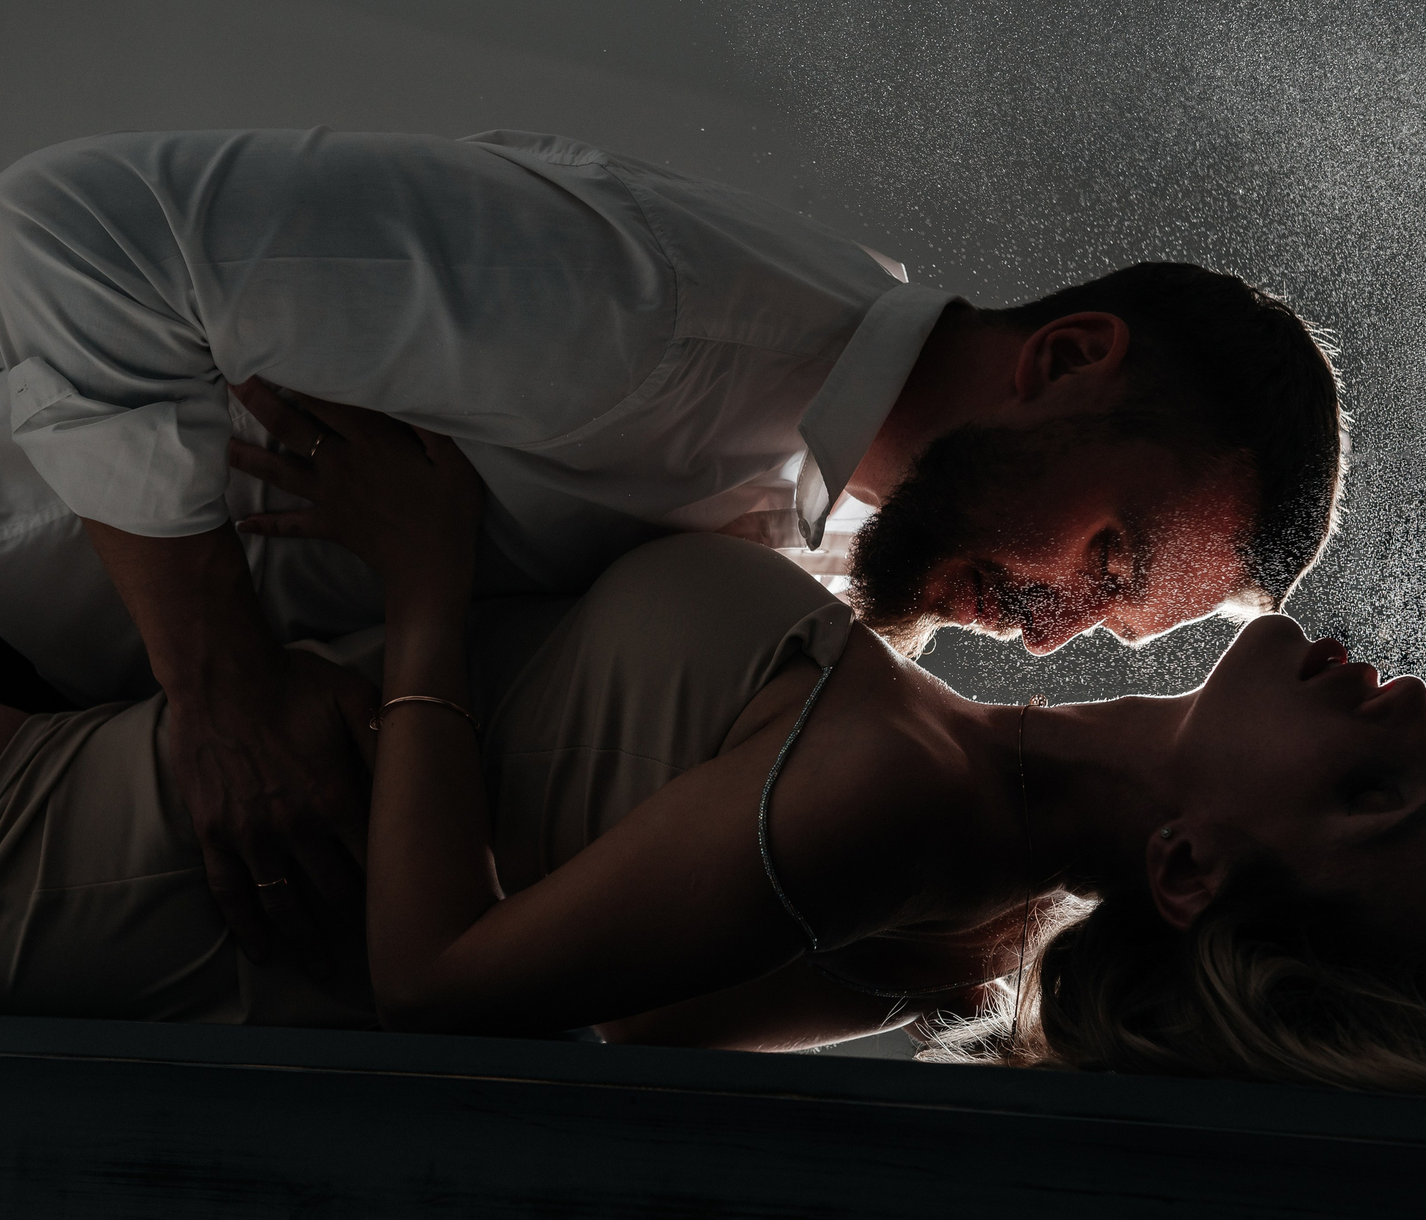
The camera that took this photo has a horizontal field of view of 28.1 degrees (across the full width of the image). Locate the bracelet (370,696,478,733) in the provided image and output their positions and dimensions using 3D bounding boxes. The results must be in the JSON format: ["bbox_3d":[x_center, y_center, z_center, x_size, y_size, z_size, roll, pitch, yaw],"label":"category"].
[{"bbox_3d":[-0.152,0.061,1.500,0.059,0.008,0.050,5,-35,-2],"label":"bracelet"}]

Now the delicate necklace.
[{"bbox_3d":[0.164,0.137,1.470,0.022,0.180,0.115,2,-9,10],"label":"delicate necklace"}]

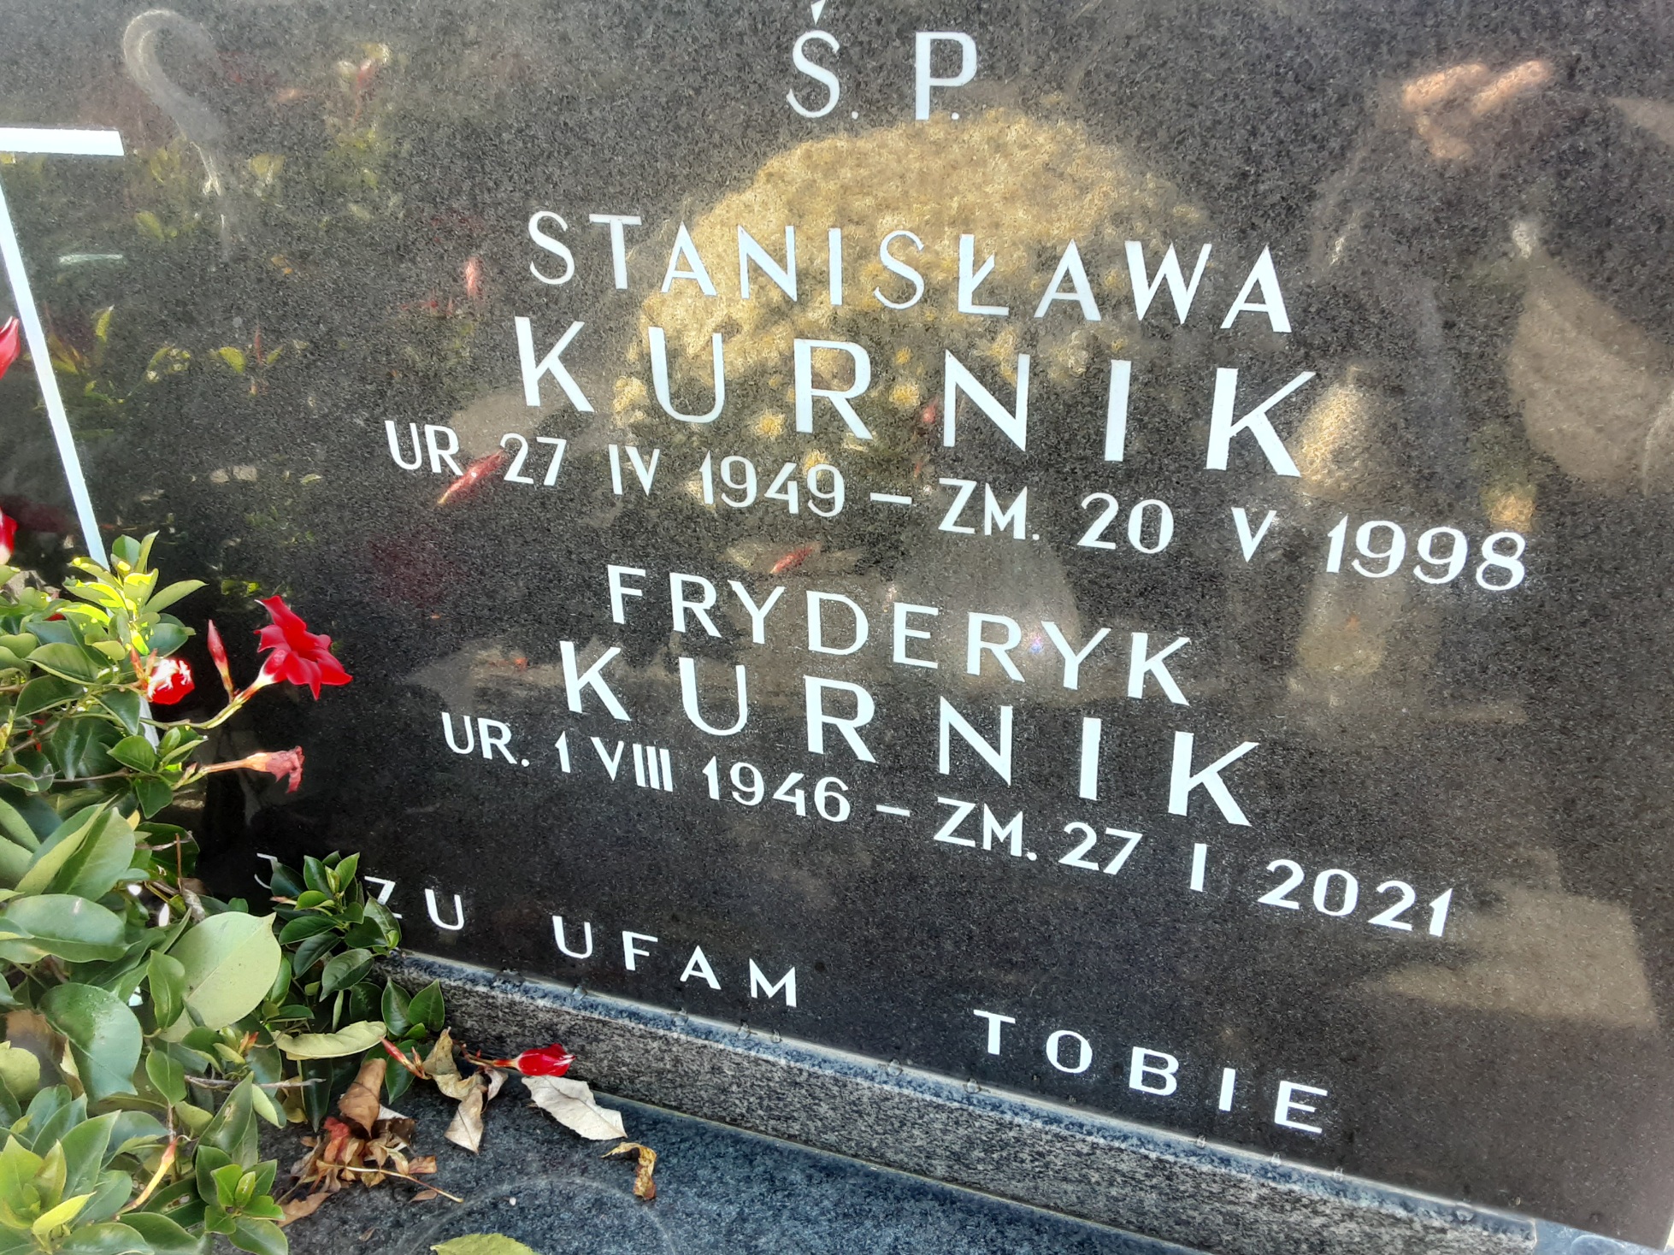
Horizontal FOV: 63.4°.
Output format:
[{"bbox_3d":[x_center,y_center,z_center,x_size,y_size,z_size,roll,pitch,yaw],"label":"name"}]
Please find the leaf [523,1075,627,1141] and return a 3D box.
[{"bbox_3d":[-0.154,0.288,0.812,0.078,0.010,0.028,16,37,28],"label":"leaf"}]

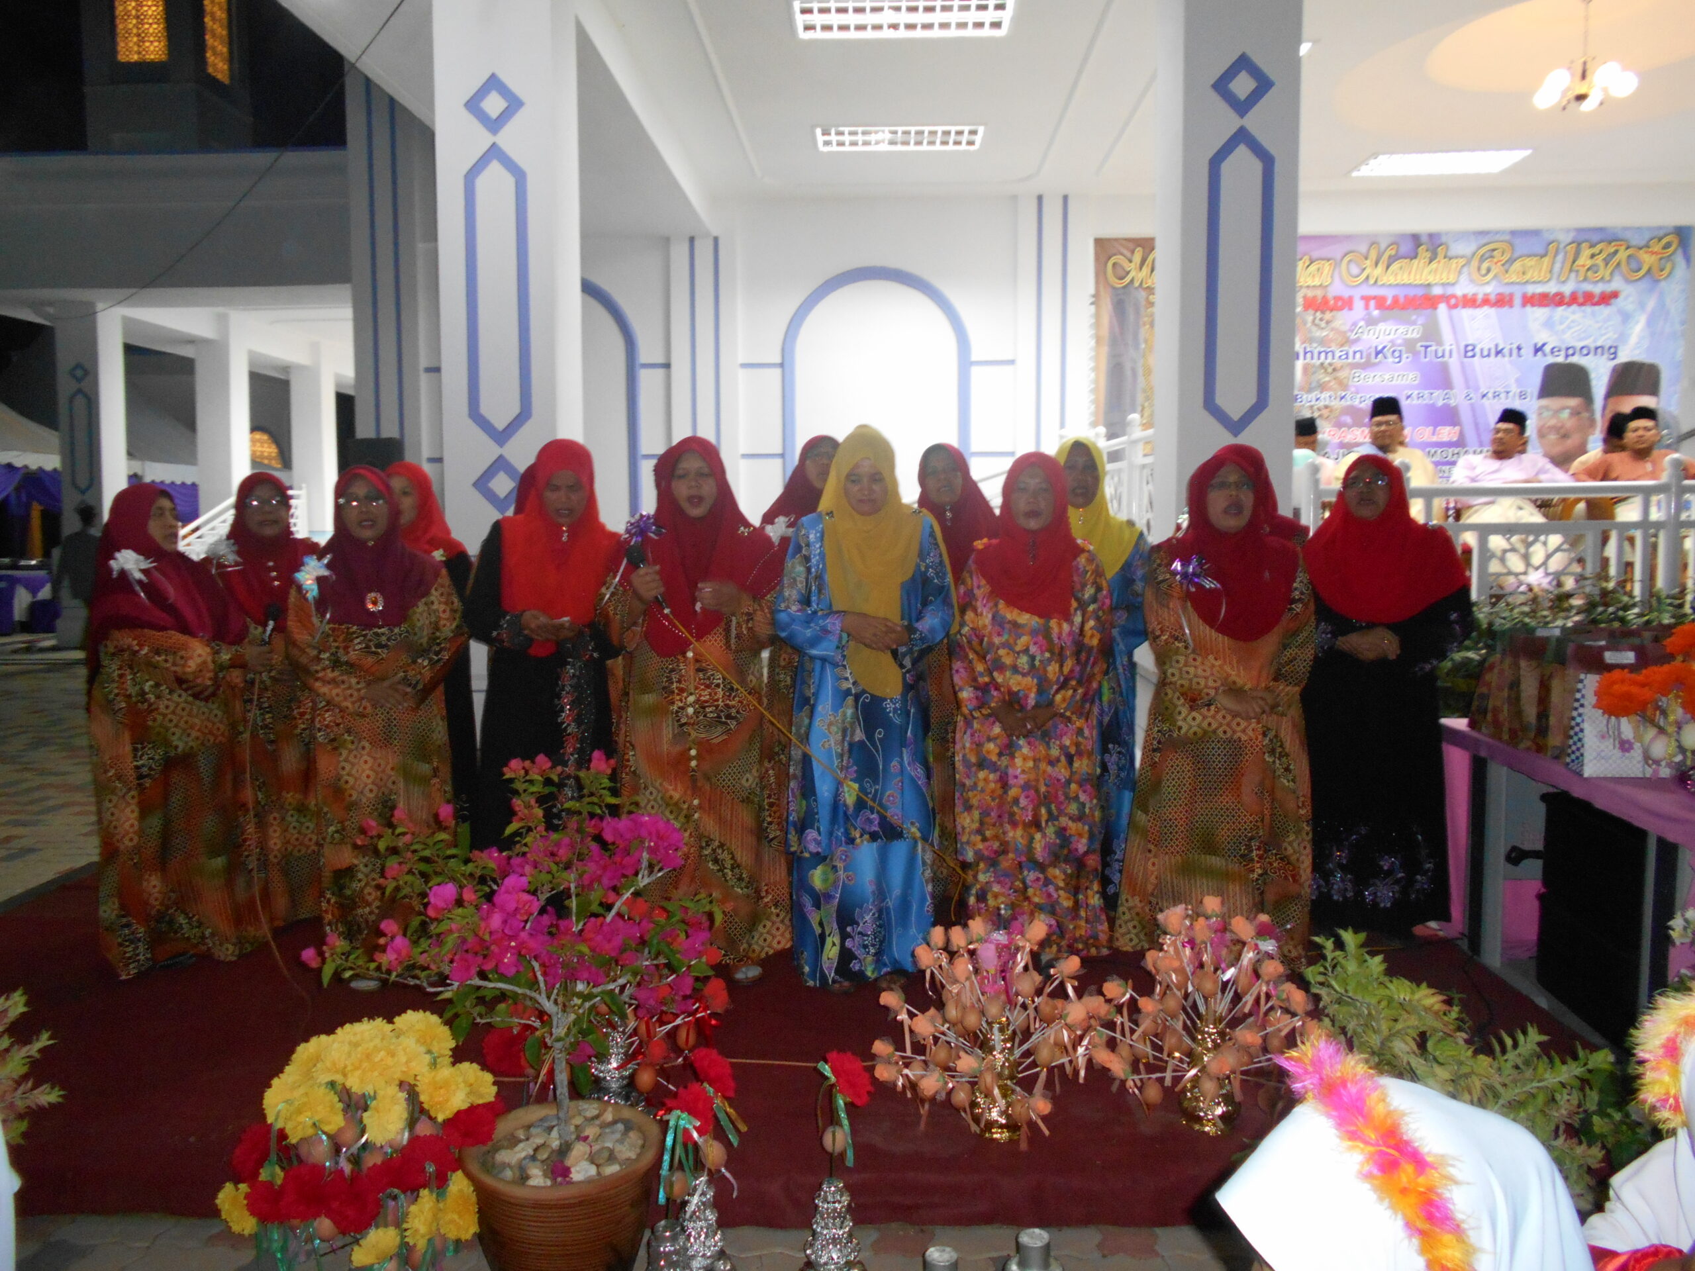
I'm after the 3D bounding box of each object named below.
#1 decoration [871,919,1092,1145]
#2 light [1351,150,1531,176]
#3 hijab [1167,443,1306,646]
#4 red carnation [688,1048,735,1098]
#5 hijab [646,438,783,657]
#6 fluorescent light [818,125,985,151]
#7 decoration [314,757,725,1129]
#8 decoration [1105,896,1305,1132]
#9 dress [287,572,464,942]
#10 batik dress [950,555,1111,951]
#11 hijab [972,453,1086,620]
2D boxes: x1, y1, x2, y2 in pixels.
[{"bbox_3d":[0.295,0.842,2.740,0.470,0.460,0.440,0,5,0],"label":"decoration"},{"bbox_3d":[4.548,-3.621,9.750,1.180,0.080,0.600,0,5,2],"label":"light"},{"bbox_3d":[1.154,-0.269,3.807,0.388,0.561,0.330,1,5,8],"label":"hijab"},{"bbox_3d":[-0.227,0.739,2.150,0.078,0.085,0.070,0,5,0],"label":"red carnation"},{"bbox_3d":[-0.389,-0.255,3.720,0.386,0.615,0.340,0,5,0],"label":"hijab"},{"bbox_3d":[0.389,-3.729,9.454,1.210,0.090,0.610,0,5,2],"label":"fluorescent light"},{"bbox_3d":[-0.543,0.513,2.113,0.631,0.591,0.580,0,5,0],"label":"decoration"},{"bbox_3d":[0.779,0.825,2.760,0.440,0.470,0.420,0,5,0],"label":"decoration"},{"bbox_3d":[-1.372,0.375,3.700,0.500,1.180,0.340,-2,5,-18],"label":"dress"},{"bbox_3d":[0.560,0.355,3.860,0.480,1.200,0.330,0,5,4],"label":"batik dress"},{"bbox_3d":[0.550,-0.296,3.844,0.330,0.482,0.310,1,5,8],"label":"hijab"}]

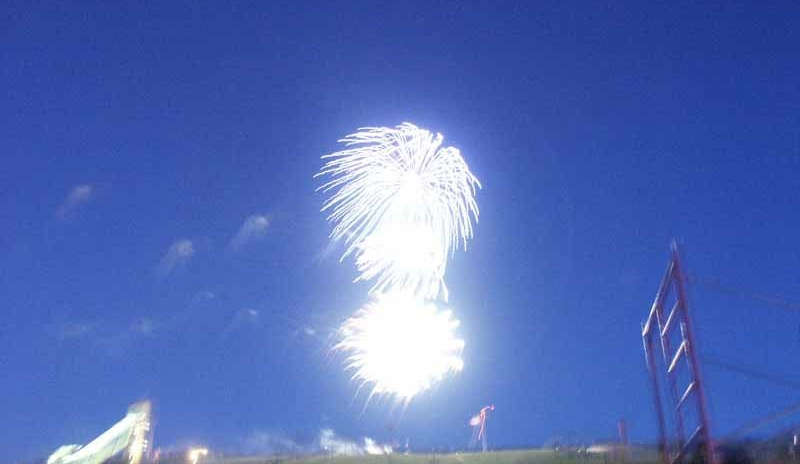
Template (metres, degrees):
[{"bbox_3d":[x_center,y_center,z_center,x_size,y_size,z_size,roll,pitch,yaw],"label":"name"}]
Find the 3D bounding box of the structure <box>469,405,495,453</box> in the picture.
[{"bbox_3d":[16.530,39.860,150.000,5.000,9.400,3.800,-3,-21,5],"label":"structure"}]

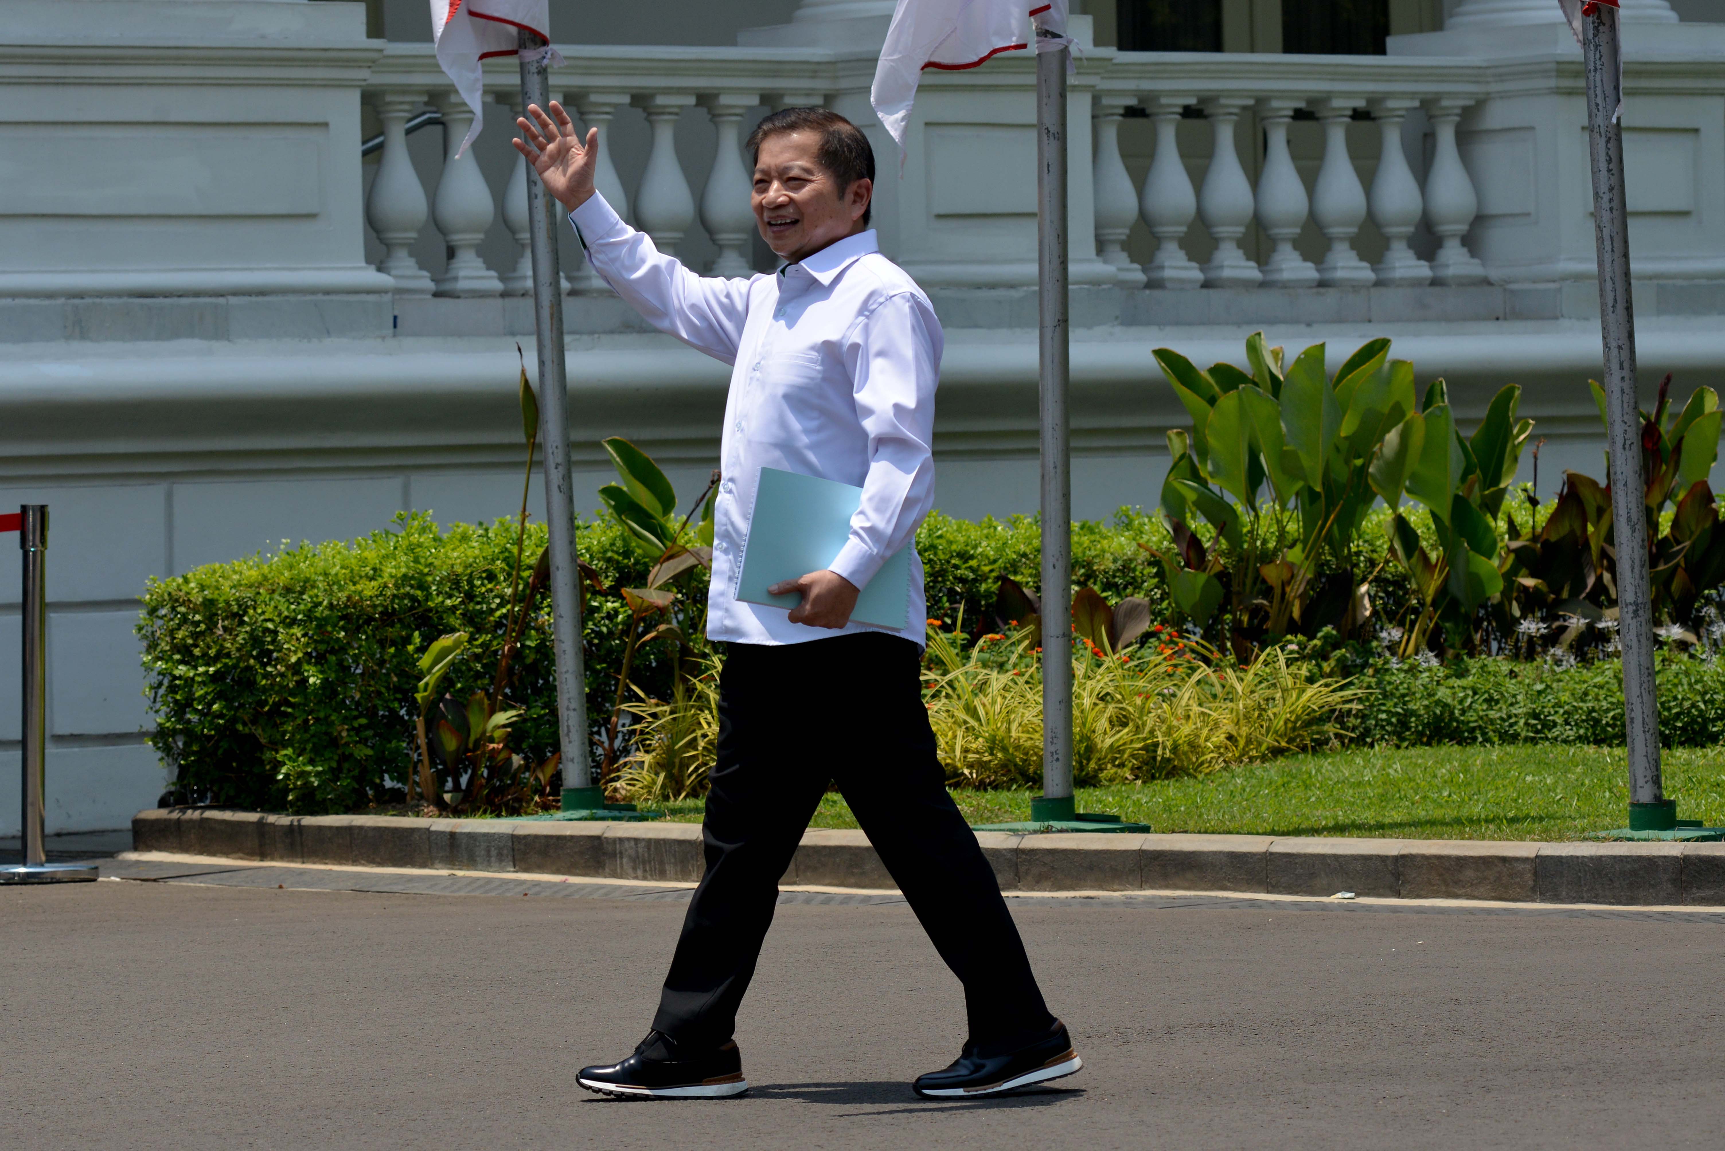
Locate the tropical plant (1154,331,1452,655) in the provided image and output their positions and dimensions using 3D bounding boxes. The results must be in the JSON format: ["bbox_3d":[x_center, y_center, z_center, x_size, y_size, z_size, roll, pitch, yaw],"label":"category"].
[{"bbox_3d":[1.325,-0.133,18.013,0.900,1.205,0.750,-1,1,0],"label":"tropical plant"}]

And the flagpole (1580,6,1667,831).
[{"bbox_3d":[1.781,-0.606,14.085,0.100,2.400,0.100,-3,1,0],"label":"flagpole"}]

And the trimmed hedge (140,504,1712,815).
[{"bbox_3d":[0.447,0.174,17.947,5.308,0.780,0.850,-2,1,-30],"label":"trimmed hedge"}]

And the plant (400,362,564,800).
[{"bbox_3d":[-1.010,0.029,16.063,0.500,1.226,0.420,-1,1,0],"label":"plant"}]

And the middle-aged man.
[{"bbox_3d":[-0.110,0.039,9.840,0.870,1.634,0.580,-2,1,-20],"label":"middle-aged man"}]

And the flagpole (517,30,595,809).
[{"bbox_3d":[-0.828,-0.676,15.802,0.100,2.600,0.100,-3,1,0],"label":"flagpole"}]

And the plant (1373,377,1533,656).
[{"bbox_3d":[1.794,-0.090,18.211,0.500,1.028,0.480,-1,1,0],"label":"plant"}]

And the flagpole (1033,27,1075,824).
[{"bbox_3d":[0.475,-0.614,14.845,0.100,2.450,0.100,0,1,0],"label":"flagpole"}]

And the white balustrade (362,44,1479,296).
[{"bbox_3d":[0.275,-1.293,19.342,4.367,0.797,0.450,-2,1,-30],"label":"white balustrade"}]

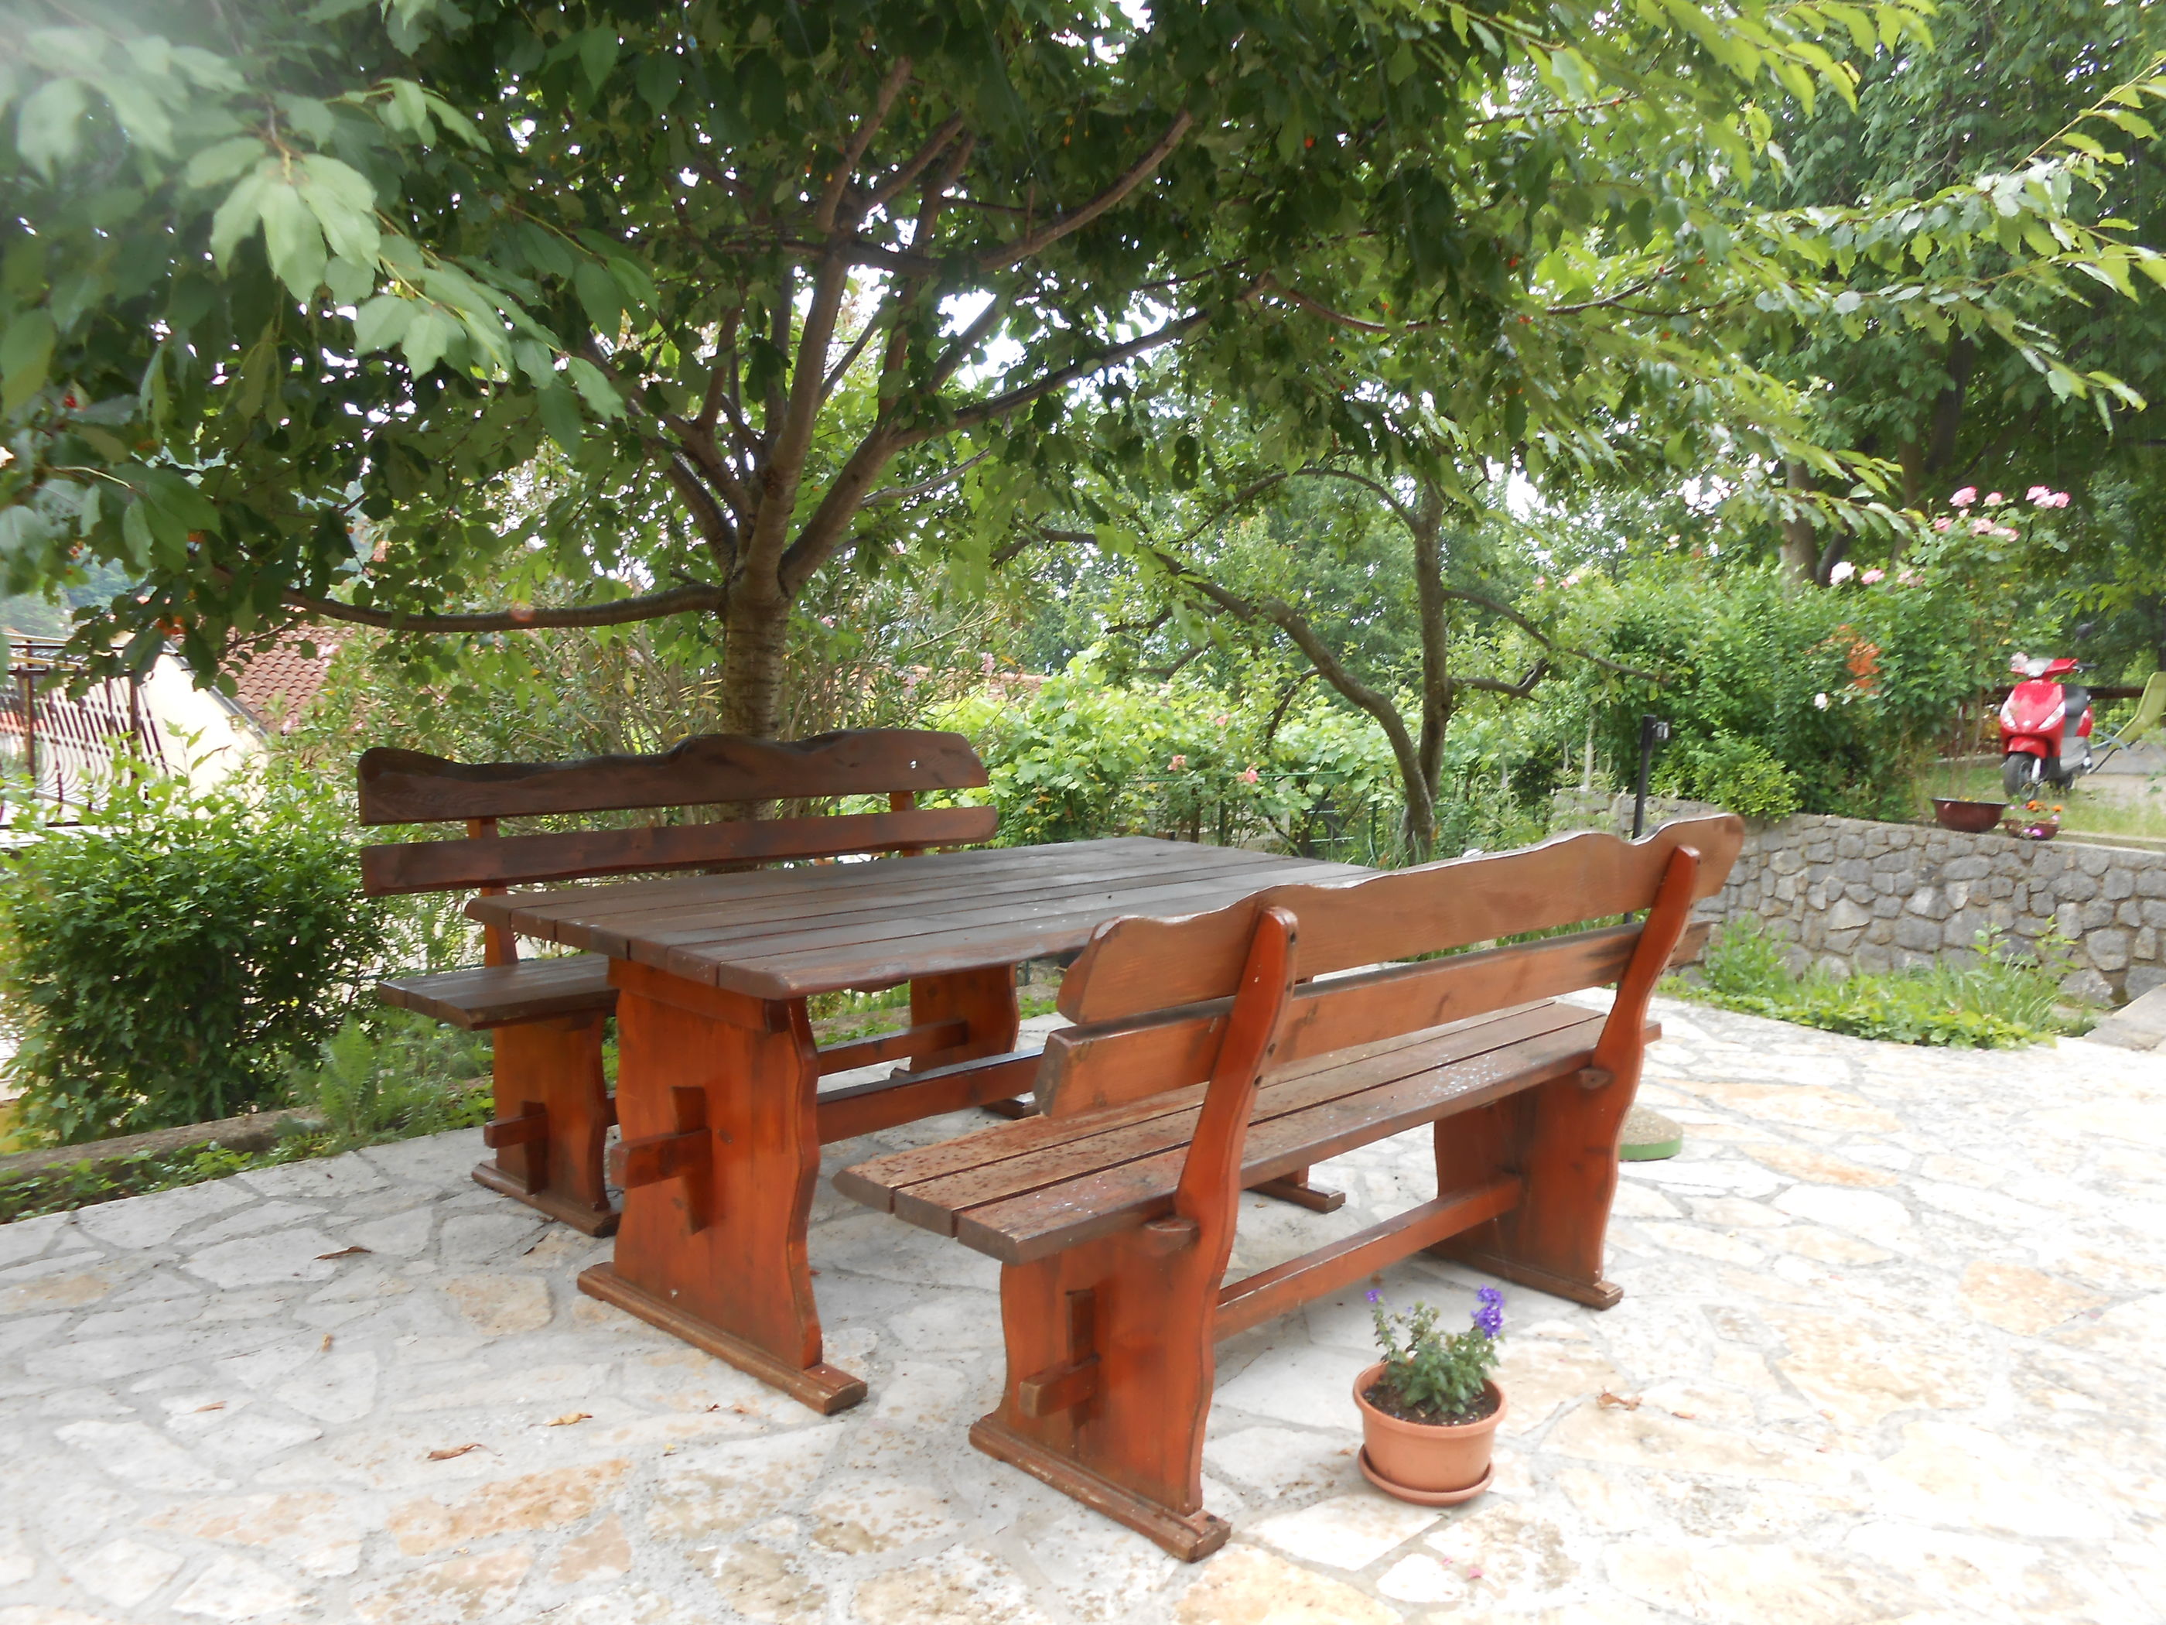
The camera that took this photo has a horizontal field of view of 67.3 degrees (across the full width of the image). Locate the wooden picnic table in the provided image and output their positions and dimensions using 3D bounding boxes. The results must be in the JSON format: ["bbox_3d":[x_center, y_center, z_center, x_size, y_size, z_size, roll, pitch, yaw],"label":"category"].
[{"bbox_3d":[-0.133,0.538,3.441,0.960,0.760,1.970,8,8,41],"label":"wooden picnic table"}]

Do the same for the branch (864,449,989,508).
[{"bbox_3d":[-0.491,-1.048,5.100,0.410,0.180,0.180,3,6,0],"label":"branch"}]

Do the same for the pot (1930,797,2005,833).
[{"bbox_3d":[4.002,0.011,7.350,0.330,0.145,0.320,6,7,28],"label":"pot"}]

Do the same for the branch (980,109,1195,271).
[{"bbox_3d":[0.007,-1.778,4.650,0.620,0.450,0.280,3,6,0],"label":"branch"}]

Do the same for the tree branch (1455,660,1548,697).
[{"bbox_3d":[2.012,-0.645,7.800,0.470,0.170,0.200,3,6,0],"label":"tree branch"}]

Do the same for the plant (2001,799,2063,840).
[{"bbox_3d":[4.201,0.034,7.200,0.270,0.165,0.270,6,7,30],"label":"plant"}]

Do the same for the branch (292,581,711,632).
[{"bbox_3d":[-1.715,-0.607,4.800,1.330,0.160,0.220,4,6,11],"label":"branch"}]

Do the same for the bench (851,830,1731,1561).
[{"bbox_3d":[0.520,0.522,2.868,0.550,0.970,2.120,8,8,42],"label":"bench"}]

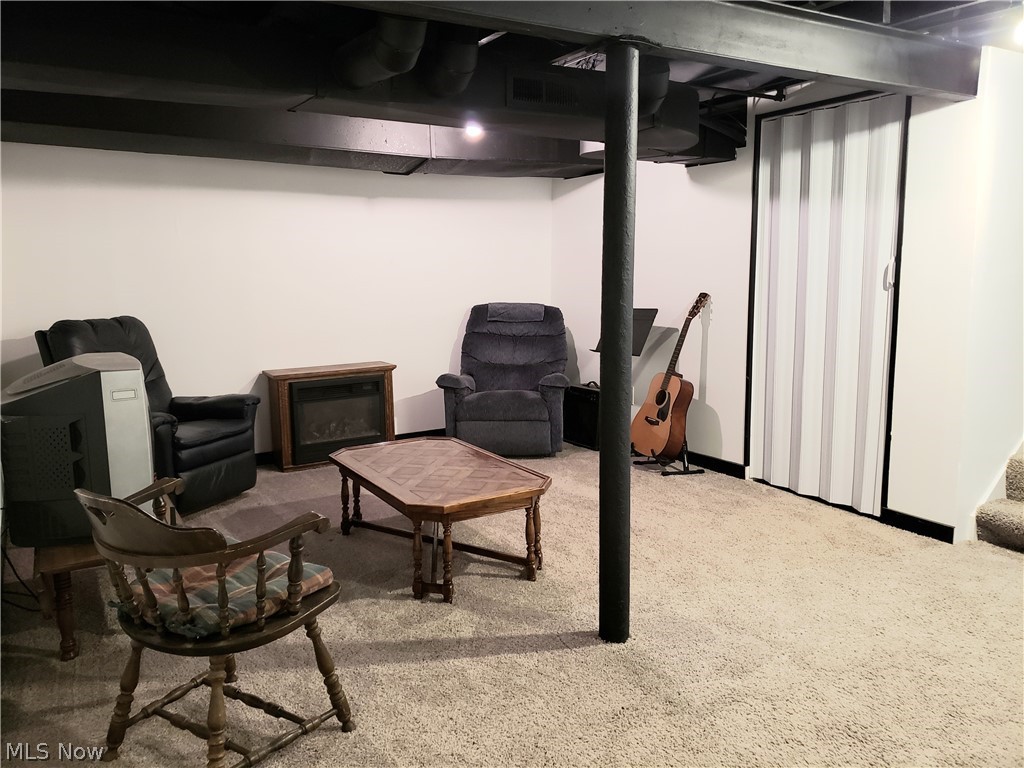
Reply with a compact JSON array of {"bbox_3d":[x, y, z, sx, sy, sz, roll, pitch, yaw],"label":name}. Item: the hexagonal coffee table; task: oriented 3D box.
[{"bbox_3d":[-0.349,0.561,3.459,0.665,0.390,1.135,-6,10,-30],"label":"hexagonal coffee table"}]

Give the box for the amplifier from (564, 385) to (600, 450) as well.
[{"bbox_3d":[0.578,0.219,5.456,0.240,0.425,0.400,-7,11,-34],"label":"amplifier"}]

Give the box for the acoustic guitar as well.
[{"bbox_3d":[1.013,-0.058,4.693,0.125,1.040,0.400,21,-3,-23],"label":"acoustic guitar"}]

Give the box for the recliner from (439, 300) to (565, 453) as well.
[{"bbox_3d":[-0.006,-0.066,5.456,0.870,1.000,0.860,0,9,7],"label":"recliner"}]

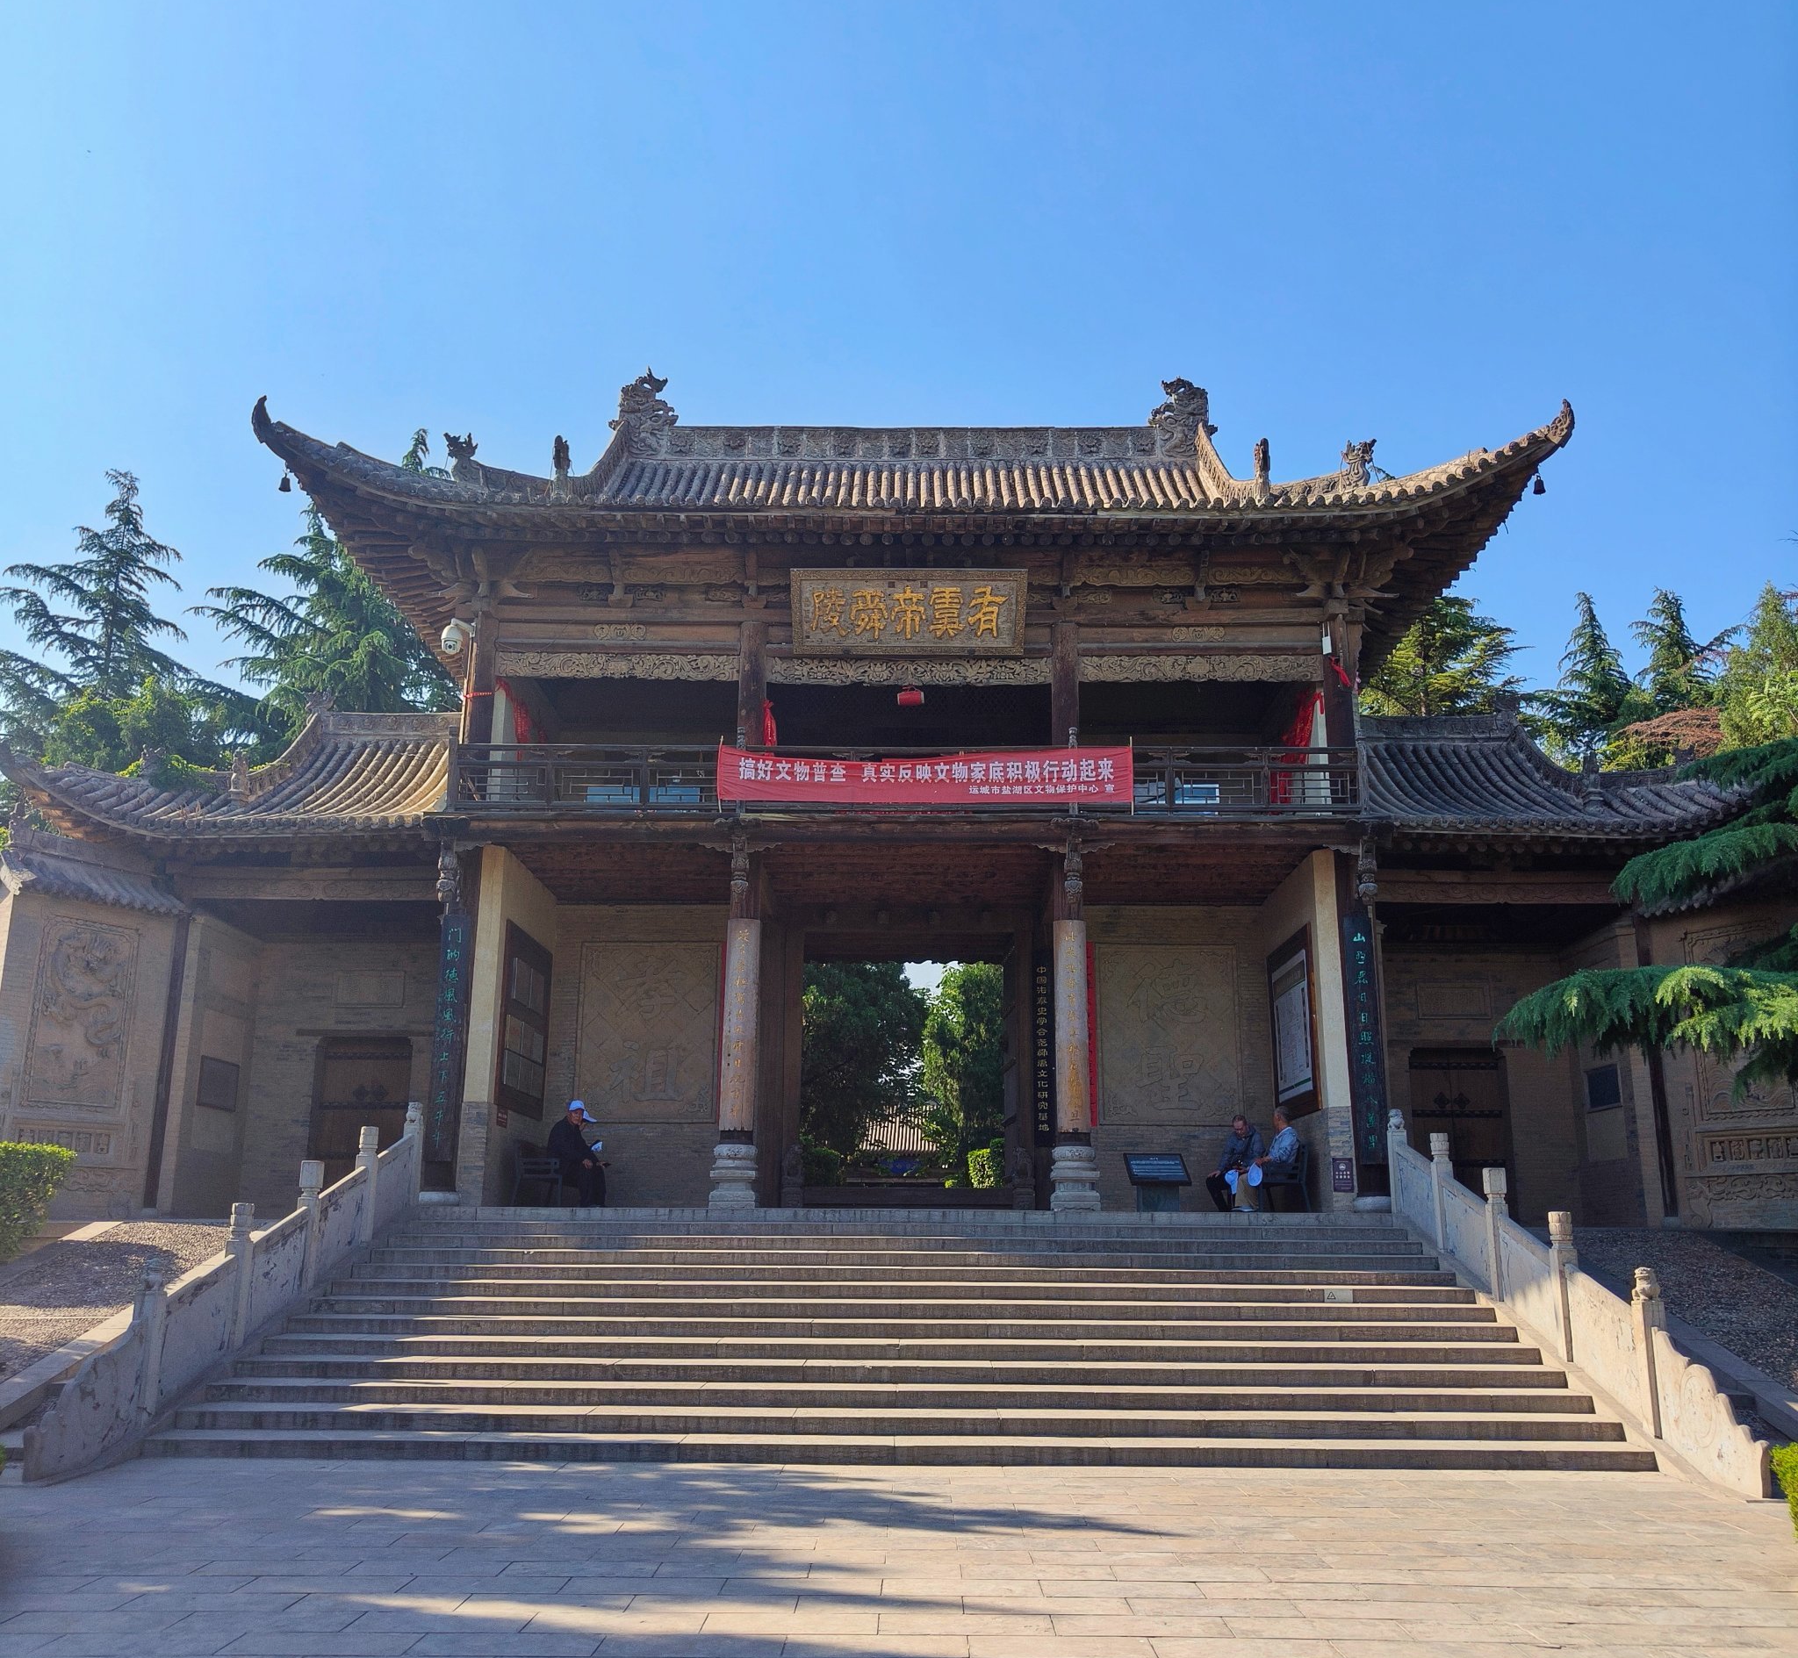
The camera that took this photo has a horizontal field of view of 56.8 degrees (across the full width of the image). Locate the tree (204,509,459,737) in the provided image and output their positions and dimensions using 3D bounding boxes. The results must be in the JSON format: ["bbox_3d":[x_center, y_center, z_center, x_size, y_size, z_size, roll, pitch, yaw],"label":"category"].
[{"bbox_3d":[-10.194,0.131,28.087,6.000,11.920,6.000,0,-12,0],"label":"tree"}]

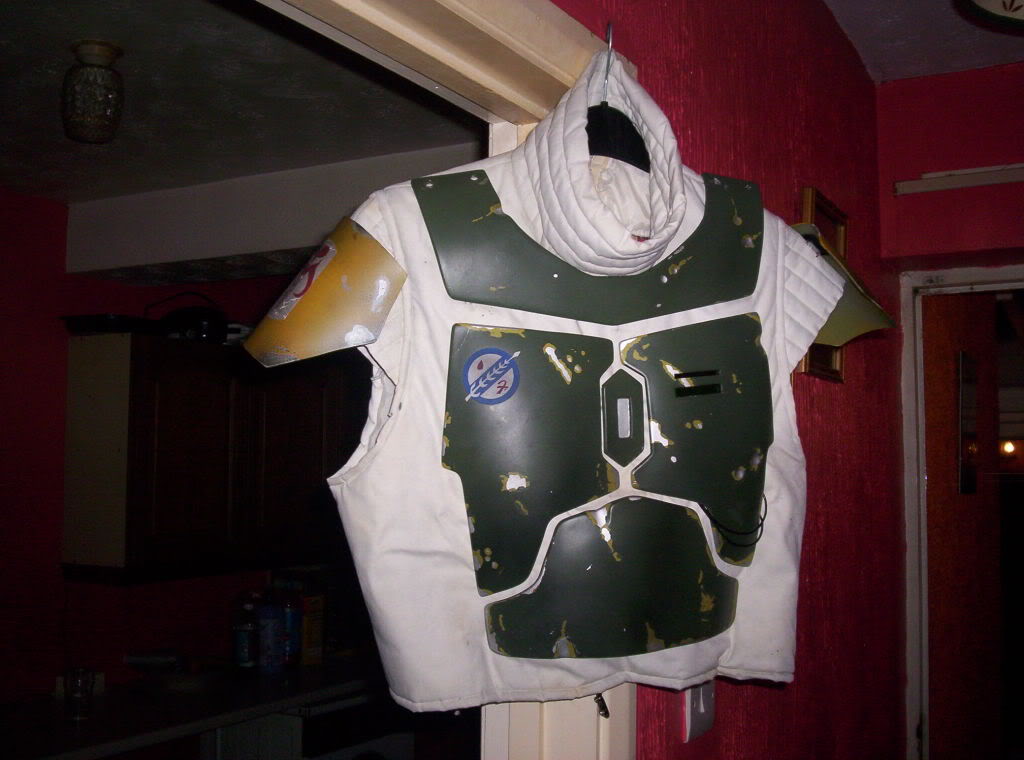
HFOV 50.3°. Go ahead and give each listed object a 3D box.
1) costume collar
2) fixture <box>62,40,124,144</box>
[{"bbox_3d":[0.083,-0.202,0.995,0.160,0.210,0.150,1,-4,0],"label":"costume collar"},{"bbox_3d":[-0.798,-0.546,2.080,0.116,0.168,0.116,2,-4,-21],"label":"fixture"}]

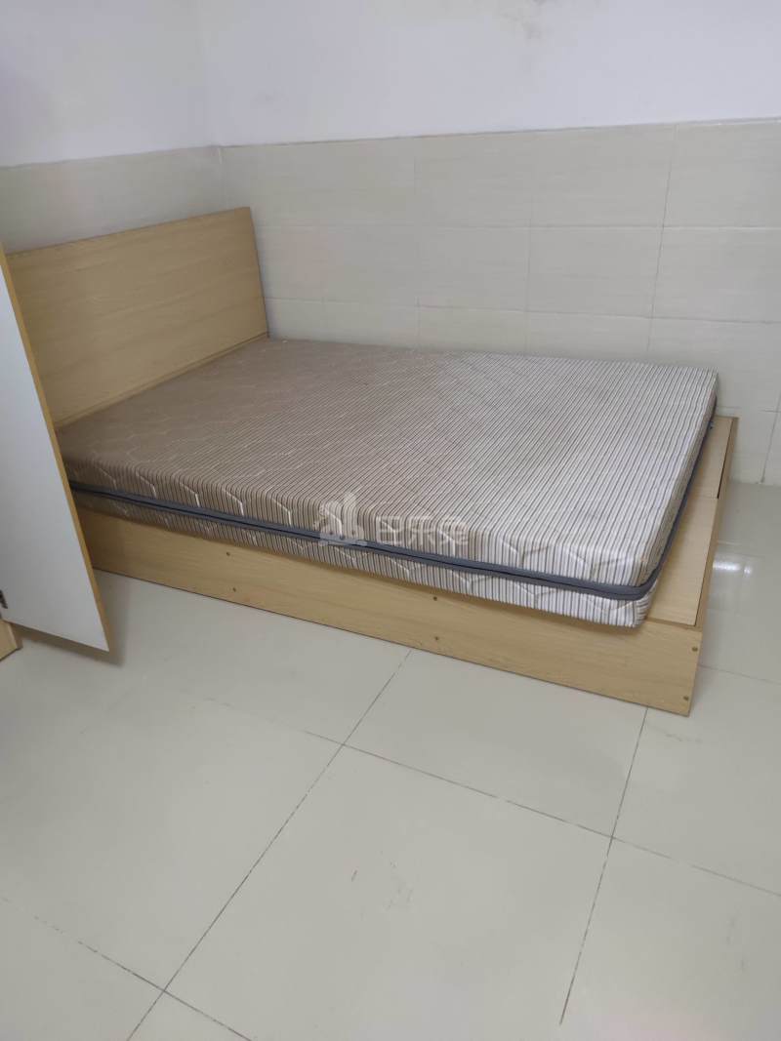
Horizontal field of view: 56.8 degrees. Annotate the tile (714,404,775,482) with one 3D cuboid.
[{"bbox_3d":[1.153,-0.294,2.677,0.452,0.279,0.010,10,31,23],"label":"tile"}]

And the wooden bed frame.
[{"bbox_3d":[0.037,-0.433,2.352,2.008,0.963,1.329,10,32,23],"label":"wooden bed frame"}]

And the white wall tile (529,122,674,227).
[{"bbox_3d":[0.703,-1.156,2.439,0.452,0.301,0.010,10,31,23],"label":"white wall tile"}]

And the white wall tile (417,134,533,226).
[{"bbox_3d":[0.296,-1.230,2.619,0.452,0.301,0.010,10,31,23],"label":"white wall tile"}]

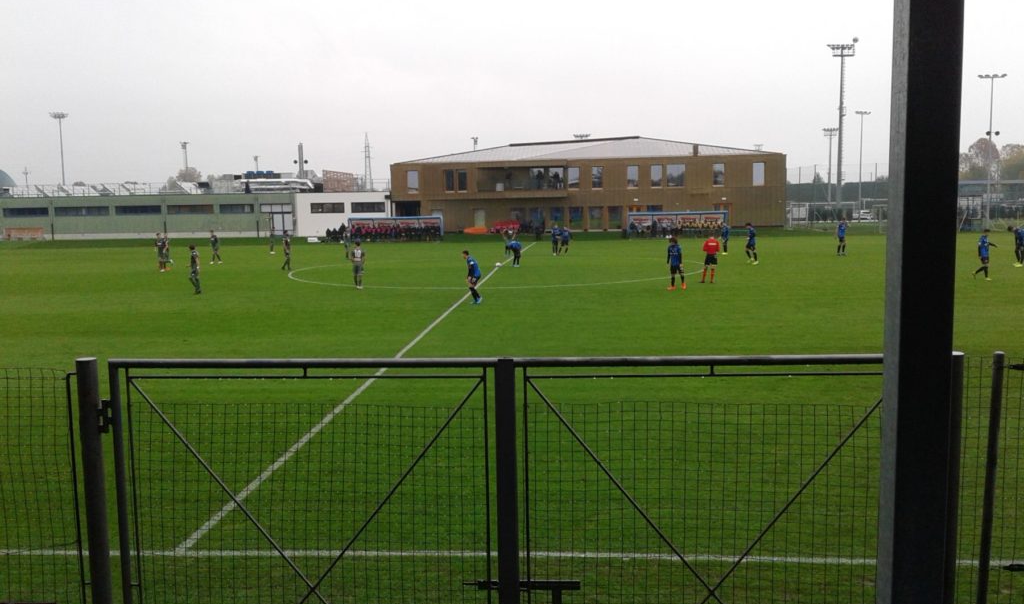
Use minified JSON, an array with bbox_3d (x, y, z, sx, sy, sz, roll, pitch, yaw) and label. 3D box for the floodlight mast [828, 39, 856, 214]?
[{"bbox_3d":[52.954,-27.709,137.908,4.500,28.290,1.700,-1,6,-3],"label":"floodlight mast"}]

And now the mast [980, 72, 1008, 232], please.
[{"bbox_3d":[43.582,-13.675,78.064,2.600,13.940,0.700,-1,6,3],"label":"mast"}]

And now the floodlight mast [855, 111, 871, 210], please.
[{"bbox_3d":[44.834,-17.308,109.860,2.600,14.060,0.700,-5,8,-35],"label":"floodlight mast"}]

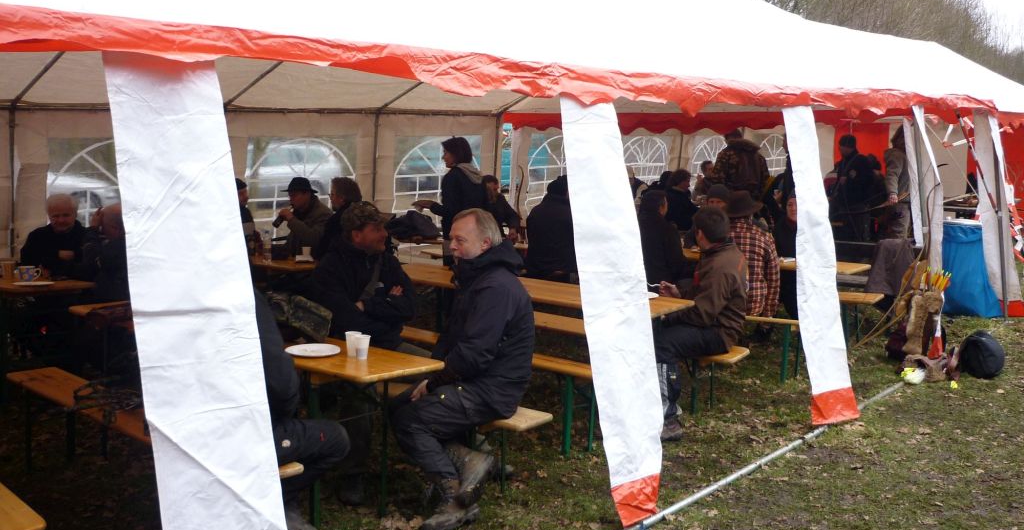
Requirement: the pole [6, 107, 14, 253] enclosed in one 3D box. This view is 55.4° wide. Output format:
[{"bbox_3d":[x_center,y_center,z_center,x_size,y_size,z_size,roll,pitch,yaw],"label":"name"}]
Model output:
[{"bbox_3d":[-4.129,-0.366,8.135,0.040,1.900,0.040,12,13,39],"label":"pole"}]

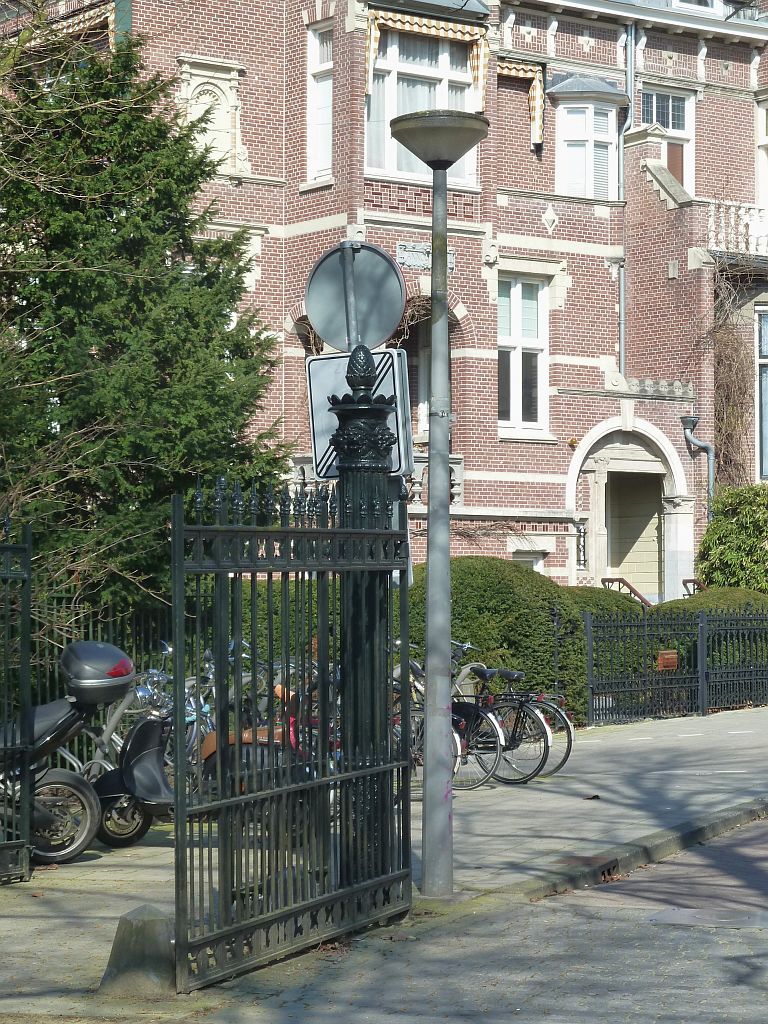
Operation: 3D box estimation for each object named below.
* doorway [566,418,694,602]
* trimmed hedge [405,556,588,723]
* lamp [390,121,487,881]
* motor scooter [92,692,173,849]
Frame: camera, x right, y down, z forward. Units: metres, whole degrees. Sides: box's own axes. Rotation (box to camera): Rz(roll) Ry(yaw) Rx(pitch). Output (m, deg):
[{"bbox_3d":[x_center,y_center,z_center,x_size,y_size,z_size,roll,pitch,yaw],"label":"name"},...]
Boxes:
[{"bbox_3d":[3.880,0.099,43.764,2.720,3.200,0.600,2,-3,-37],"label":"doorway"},{"bbox_3d":[1.452,1.685,34.613,1.800,2.250,2.700,-1,-2,29],"label":"trimmed hedge"},{"bbox_3d":[0.299,-0.060,14.799,0.540,4.330,0.540,0,-2,0],"label":"lamp"},{"bbox_3d":[-1.194,1.733,18.368,1.750,1.200,0.680,-1,-2,20],"label":"motor scooter"}]

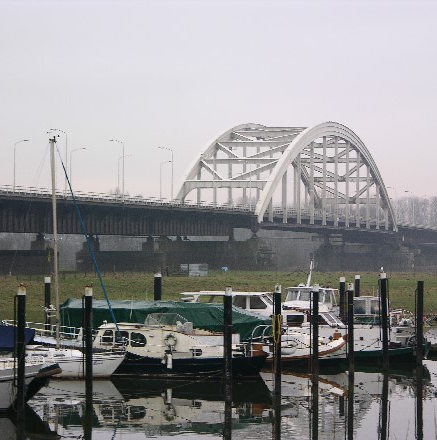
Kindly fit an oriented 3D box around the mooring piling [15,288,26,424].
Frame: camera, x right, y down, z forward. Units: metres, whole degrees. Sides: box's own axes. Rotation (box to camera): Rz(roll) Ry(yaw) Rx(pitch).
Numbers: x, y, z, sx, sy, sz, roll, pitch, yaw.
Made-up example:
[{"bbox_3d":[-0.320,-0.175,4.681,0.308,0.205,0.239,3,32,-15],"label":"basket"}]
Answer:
[{"bbox_3d":[-6.020,4.150,62.000,0.270,4.250,0.270,0,-1,23],"label":"mooring piling"}]

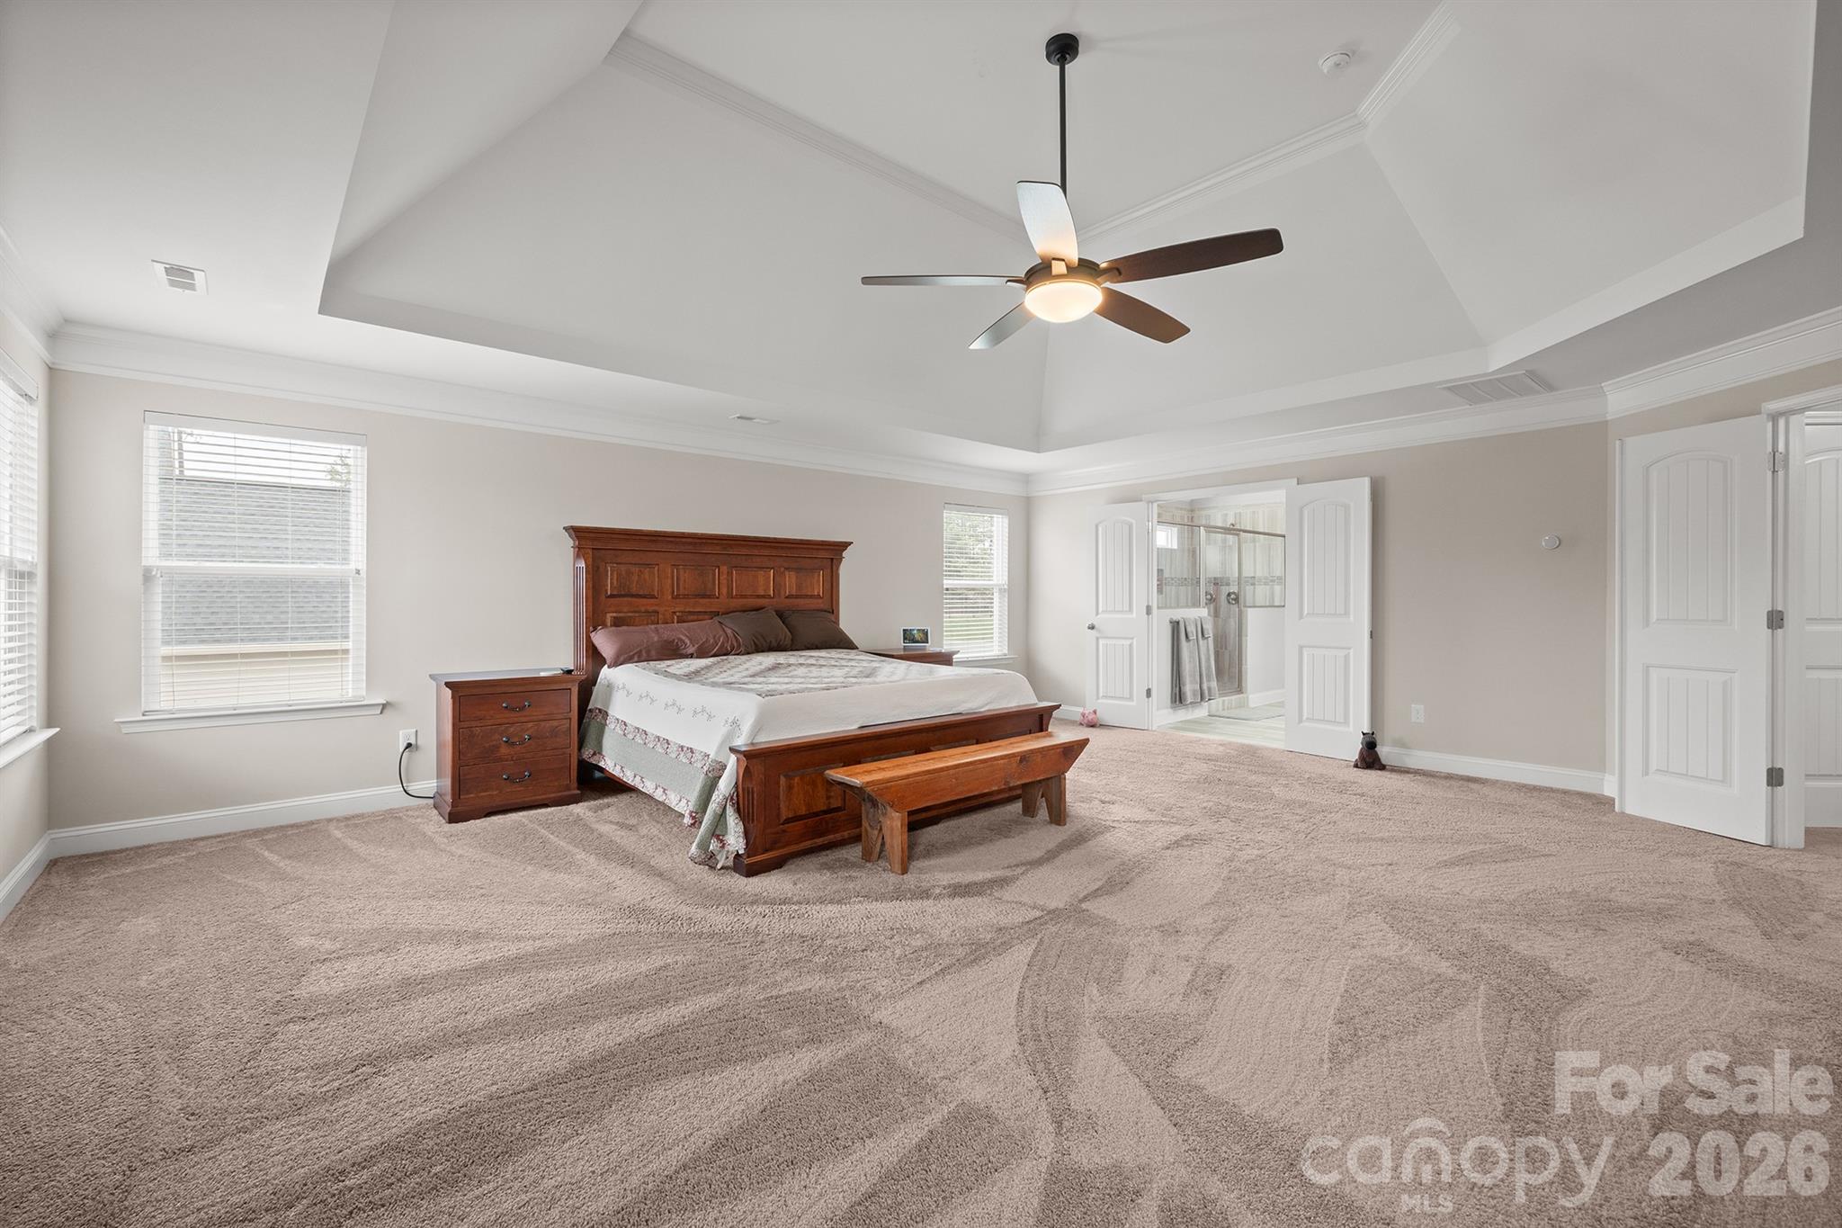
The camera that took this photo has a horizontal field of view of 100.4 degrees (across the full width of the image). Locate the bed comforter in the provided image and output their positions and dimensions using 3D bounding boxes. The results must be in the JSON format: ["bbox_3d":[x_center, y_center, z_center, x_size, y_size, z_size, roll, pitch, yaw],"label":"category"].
[{"bbox_3d":[-0.646,0.690,4.659,2.210,0.770,1.950,-1,1,-41],"label":"bed comforter"}]

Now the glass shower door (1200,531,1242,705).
[{"bbox_3d":[3.190,0.000,8.147,0.870,1.780,0.050,-1,1,-41],"label":"glass shower door"}]

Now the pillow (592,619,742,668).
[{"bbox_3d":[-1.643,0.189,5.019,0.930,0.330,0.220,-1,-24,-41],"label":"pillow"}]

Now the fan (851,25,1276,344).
[{"bbox_3d":[0.586,-1.828,3.210,1.660,1.220,1.660,-1,1,-41],"label":"fan"}]

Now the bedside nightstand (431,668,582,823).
[{"bbox_3d":[-2.371,0.727,4.416,0.705,0.743,0.476,-1,1,-41],"label":"bedside nightstand"}]

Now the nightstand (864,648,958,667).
[{"bbox_3d":[-0.083,0.698,6.417,0.705,0.743,0.476,-1,1,-41],"label":"nightstand"}]

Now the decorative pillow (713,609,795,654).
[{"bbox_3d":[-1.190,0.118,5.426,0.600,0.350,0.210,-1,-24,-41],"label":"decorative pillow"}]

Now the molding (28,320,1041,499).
[{"bbox_3d":[-1.400,-1.254,5.662,6.700,0.200,0.100,-1,1,-41],"label":"molding"}]

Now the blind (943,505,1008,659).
[{"bbox_3d":[0.547,-0.290,7.430,0.880,1.450,0.060,-1,1,-41],"label":"blind"}]

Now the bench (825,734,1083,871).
[{"bbox_3d":[0.253,0.888,3.699,1.530,0.420,0.280,-1,1,-41],"label":"bench"}]

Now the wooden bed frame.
[{"bbox_3d":[-0.705,0.269,4.743,2.170,1.640,2.270,-1,1,-41],"label":"wooden bed frame"}]

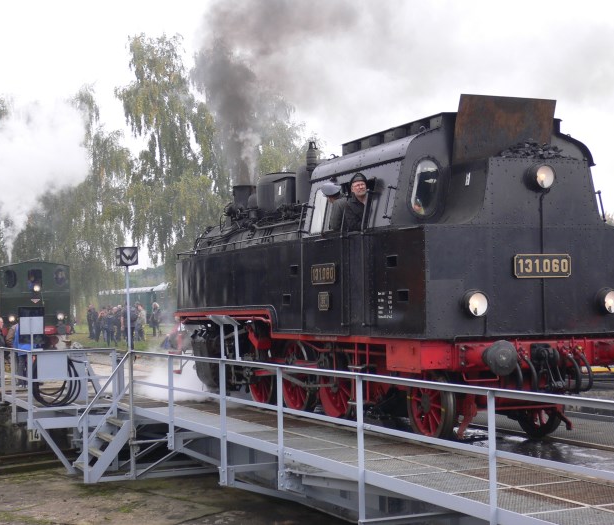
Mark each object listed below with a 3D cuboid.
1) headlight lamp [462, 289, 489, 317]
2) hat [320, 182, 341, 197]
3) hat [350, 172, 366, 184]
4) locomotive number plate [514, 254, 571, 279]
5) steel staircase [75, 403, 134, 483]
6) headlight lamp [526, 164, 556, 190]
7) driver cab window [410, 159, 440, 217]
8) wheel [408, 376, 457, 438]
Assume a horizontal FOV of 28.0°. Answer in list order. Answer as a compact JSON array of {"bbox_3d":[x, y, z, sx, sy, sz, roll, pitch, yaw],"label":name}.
[{"bbox_3d":[1.820,0.448,13.354,0.280,0.280,0.160,0,-2,-23],"label":"headlight lamp"},{"bbox_3d":[0.299,-0.926,15.691,0.260,0.140,0.240,-3,-3,41],"label":"hat"},{"bbox_3d":[0.625,-1.019,14.965,0.200,0.140,0.250,0,-2,-13],"label":"hat"},{"bbox_3d":[2.626,0.045,13.762,0.730,0.260,0.035,0,-2,-23],"label":"locomotive number plate"},{"bbox_3d":[-3.545,3.107,21.323,0.870,1.220,1.120,0,-2,-23],"label":"steel staircase"},{"bbox_3d":[2.611,-0.942,13.738,0.280,0.280,0.170,0,-2,-23],"label":"headlight lamp"},{"bbox_3d":[1.366,-0.873,14.229,0.410,0.690,0.060,0,-2,-23],"label":"driver cab window"},{"bbox_3d":[1.459,1.660,14.567,0.140,0.920,0.920,0,-2,-23],"label":"wheel"}]

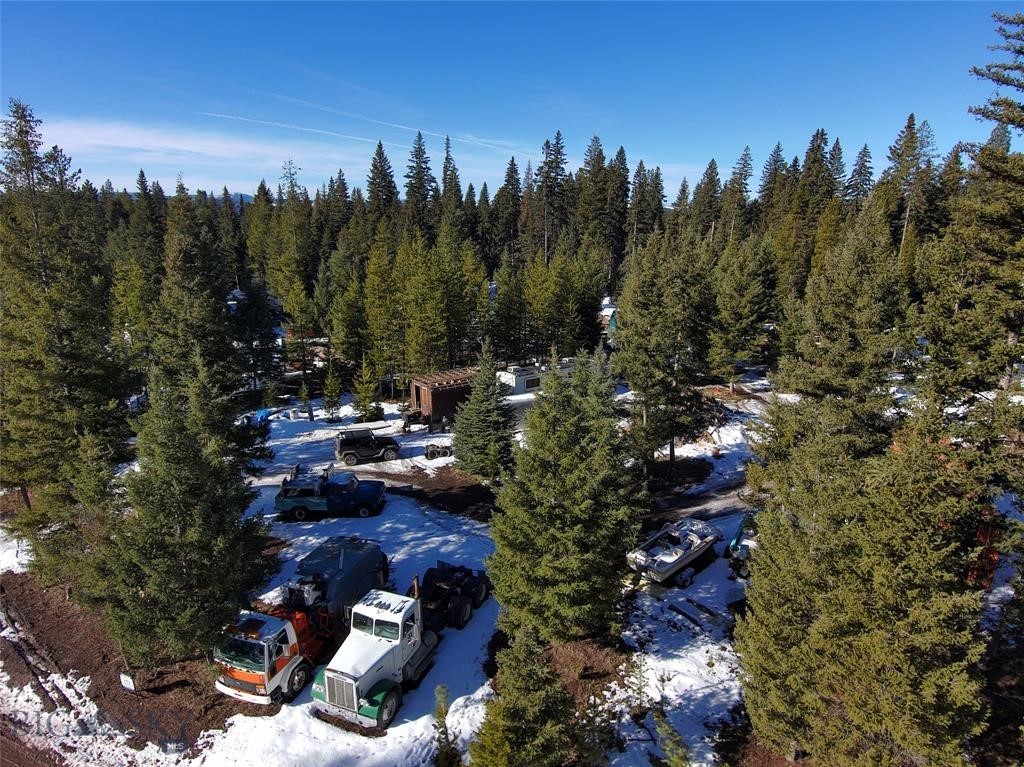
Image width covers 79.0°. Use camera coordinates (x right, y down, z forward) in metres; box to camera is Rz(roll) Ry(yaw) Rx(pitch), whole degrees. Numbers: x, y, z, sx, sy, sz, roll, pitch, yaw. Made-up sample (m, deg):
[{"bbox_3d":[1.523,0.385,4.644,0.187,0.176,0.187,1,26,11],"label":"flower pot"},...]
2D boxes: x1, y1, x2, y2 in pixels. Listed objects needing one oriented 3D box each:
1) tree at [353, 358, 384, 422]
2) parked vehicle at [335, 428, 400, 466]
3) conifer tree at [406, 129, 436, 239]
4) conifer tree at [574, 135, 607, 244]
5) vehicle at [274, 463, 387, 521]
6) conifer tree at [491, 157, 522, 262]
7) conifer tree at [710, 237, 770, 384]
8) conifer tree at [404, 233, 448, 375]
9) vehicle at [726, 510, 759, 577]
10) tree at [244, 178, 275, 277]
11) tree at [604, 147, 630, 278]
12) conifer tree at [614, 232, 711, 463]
[{"bbox_3d":[-9.972,0.482,43.147,2.224,4.554,2.224,0,15,0],"label":"tree"},{"bbox_3d":[-8.644,3.622,37.218,3.900,1.850,1.750,-6,16,-20],"label":"parked vehicle"},{"bbox_3d":[-13.694,-24.195,92.924,5.400,25.470,5.400,0,16,0],"label":"conifer tree"},{"bbox_3d":[12.836,-26.848,101.527,5.400,25.880,5.400,0,16,0],"label":"conifer tree"},{"bbox_3d":[-8.719,5.345,30.398,5.000,1.950,1.950,-1,15,-5],"label":"vehicle"},{"bbox_3d":[-0.739,-25.275,101.972,5.000,22.610,5.000,0,16,0],"label":"conifer tree"},{"bbox_3d":[18.145,-5.328,49.434,4.765,12.417,4.765,0,15,0],"label":"conifer tree"},{"bbox_3d":[-7.168,-5.738,50.863,3.700,12.900,3.700,0,16,0],"label":"conifer tree"},{"bbox_3d":[11.045,6.778,27.169,2.100,1.700,5.200,8,17,27],"label":"vehicle"},{"bbox_3d":[-39.725,-22.066,97.685,5.000,18.780,5.000,0,16,0],"label":"tree"},{"bbox_3d":[14.416,-20.554,85.616,3.553,22.761,3.553,0,15,0],"label":"tree"},{"bbox_3d":[8.535,-1.811,35.274,5.444,13.158,5.444,0,15,0],"label":"conifer tree"}]

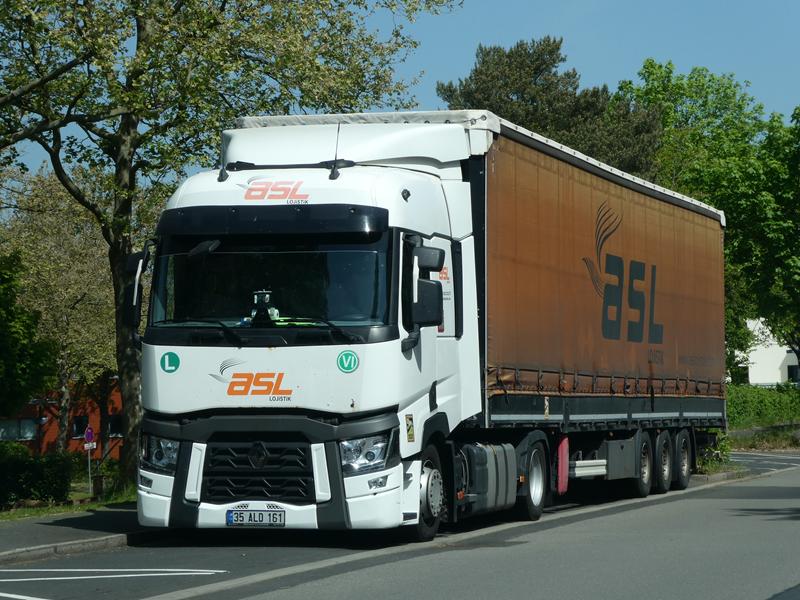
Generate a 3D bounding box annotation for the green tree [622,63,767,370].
[{"bbox_3d":[7.504,-1.312,62.000,5.200,9.600,5.200,0,-2,0],"label":"green tree"}]

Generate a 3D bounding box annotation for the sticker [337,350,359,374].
[{"bbox_3d":[-0.441,0.522,20.649,0.200,0.200,0.012,-1,-2,17],"label":"sticker"}]

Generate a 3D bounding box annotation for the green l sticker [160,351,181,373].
[{"bbox_3d":[-1.975,0.529,21.104,0.185,0.185,0.012,-1,-2,17],"label":"green l sticker"}]

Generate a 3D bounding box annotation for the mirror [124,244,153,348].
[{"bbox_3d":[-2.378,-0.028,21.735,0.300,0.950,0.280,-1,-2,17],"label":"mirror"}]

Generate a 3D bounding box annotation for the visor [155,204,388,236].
[{"bbox_3d":[-1.142,-0.666,21.141,2.220,0.330,0.420,-1,-2,17],"label":"visor"}]

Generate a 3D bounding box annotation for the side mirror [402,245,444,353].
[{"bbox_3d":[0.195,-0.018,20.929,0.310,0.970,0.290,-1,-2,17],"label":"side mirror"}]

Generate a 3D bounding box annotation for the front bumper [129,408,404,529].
[{"bbox_3d":[-1.156,1.451,21.014,2.520,0.990,0.550,-1,-2,17],"label":"front bumper"}]

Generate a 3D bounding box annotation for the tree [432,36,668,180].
[{"bbox_3d":[3.418,-1.324,56.000,5.400,9.400,5.200,0,-2,0],"label":"tree"}]

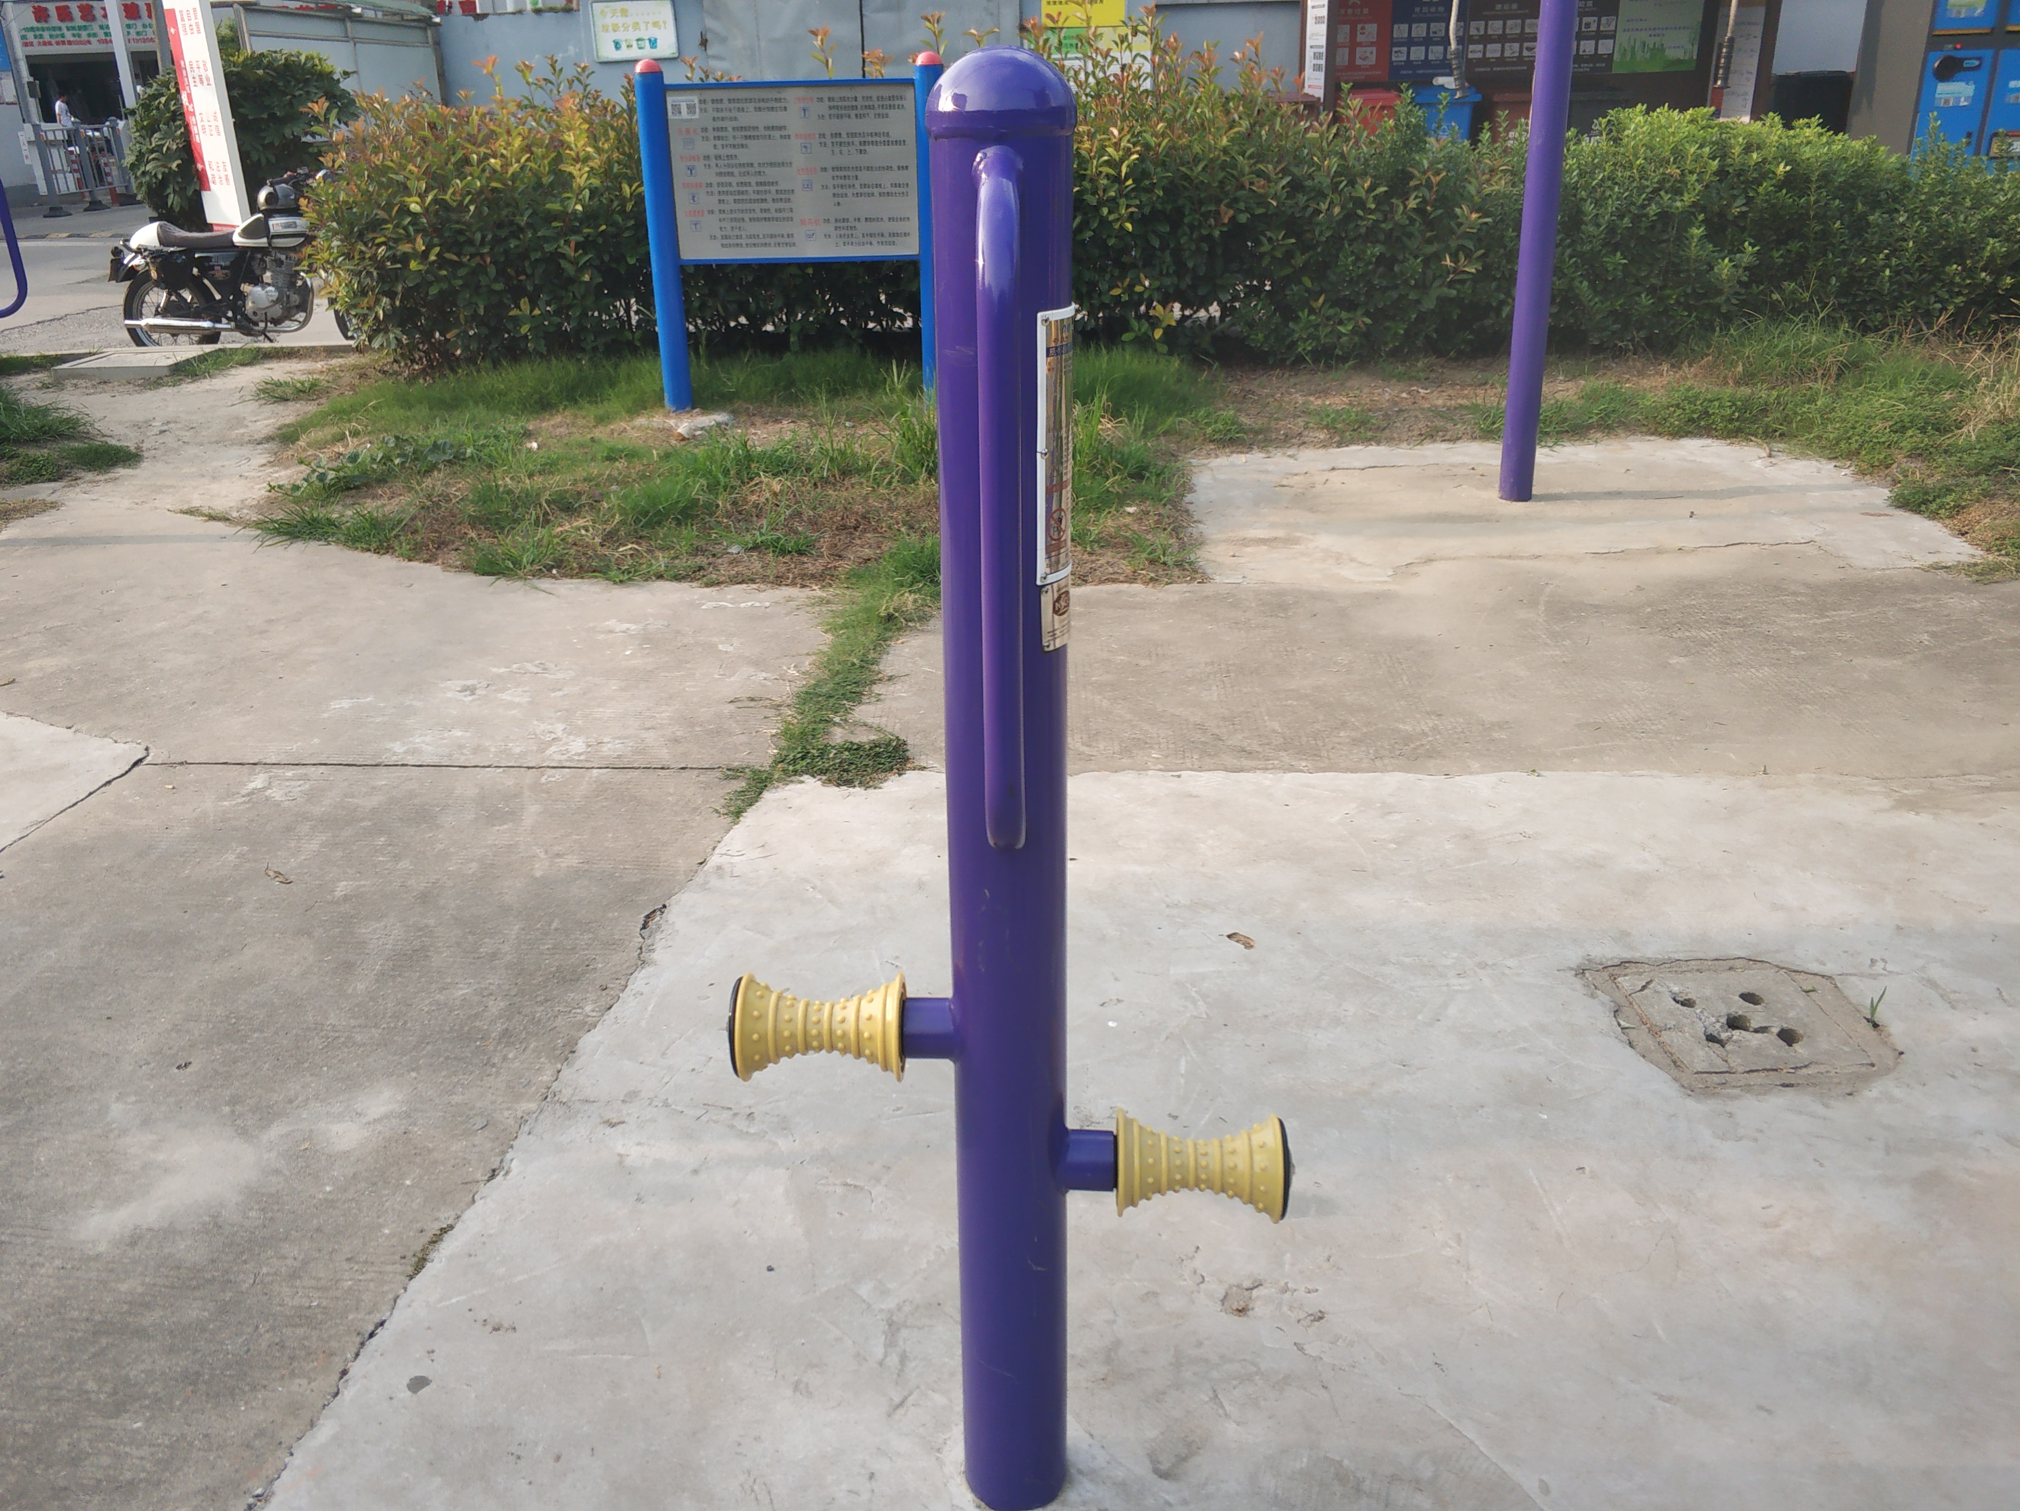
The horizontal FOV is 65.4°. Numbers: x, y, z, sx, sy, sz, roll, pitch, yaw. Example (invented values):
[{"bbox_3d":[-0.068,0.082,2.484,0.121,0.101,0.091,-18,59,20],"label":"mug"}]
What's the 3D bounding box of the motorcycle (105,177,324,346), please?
[{"bbox_3d":[-4.595,-2.987,9.700,1.980,1.080,0.750,-3,23,-5],"label":"motorcycle"}]

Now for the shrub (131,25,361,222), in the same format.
[{"bbox_3d":[-8.624,-6.881,17.500,2.350,2.000,2.200,-11,25,-22],"label":"shrub"}]

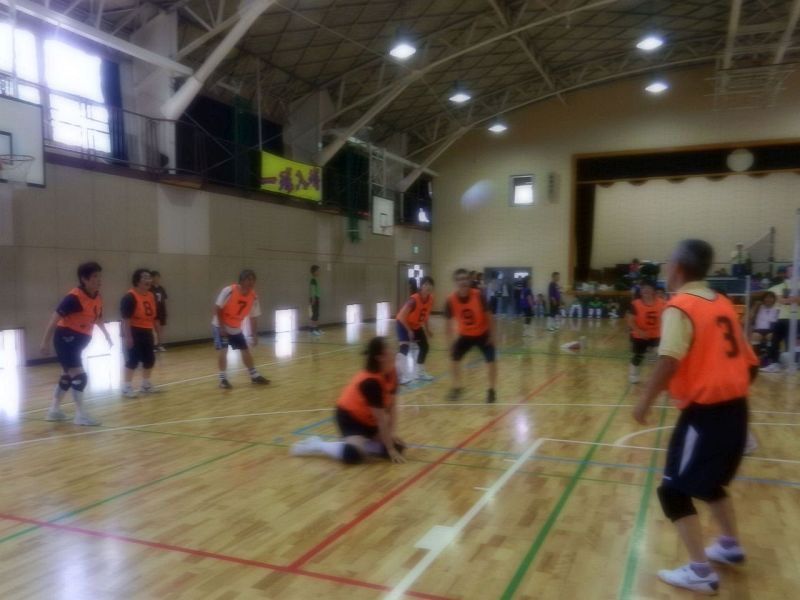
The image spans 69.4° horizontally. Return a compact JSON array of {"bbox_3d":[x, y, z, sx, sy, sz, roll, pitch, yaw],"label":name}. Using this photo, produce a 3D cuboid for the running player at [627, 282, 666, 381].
[{"bbox_3d":[3.611,0.453,8.404,0.620,1.443,0.550,1,2,18],"label":"running player"}]

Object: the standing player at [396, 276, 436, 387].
[{"bbox_3d":[0.225,0.419,8.362,0.500,1.516,0.480,-1,2,-30],"label":"standing player"}]

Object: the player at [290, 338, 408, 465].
[{"bbox_3d":[-0.427,0.808,4.776,0.900,0.999,0.540,1,2,18],"label":"player"}]

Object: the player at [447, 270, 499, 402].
[{"bbox_3d":[0.879,0.420,7.072,0.640,1.607,0.450,0,2,6],"label":"player"}]

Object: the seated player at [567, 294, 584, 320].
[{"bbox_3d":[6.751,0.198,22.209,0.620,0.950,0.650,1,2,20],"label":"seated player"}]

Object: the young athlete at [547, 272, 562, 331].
[{"bbox_3d":[4.531,0.031,16.914,0.420,1.670,0.480,1,2,32],"label":"young athlete"}]

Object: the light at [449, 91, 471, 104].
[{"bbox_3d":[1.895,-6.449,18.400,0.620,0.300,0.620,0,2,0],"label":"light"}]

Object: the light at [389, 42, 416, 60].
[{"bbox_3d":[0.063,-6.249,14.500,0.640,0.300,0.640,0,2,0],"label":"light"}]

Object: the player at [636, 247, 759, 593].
[{"bbox_3d":[1.506,0.536,2.905,0.540,1.677,0.500,-2,3,-37],"label":"player"}]

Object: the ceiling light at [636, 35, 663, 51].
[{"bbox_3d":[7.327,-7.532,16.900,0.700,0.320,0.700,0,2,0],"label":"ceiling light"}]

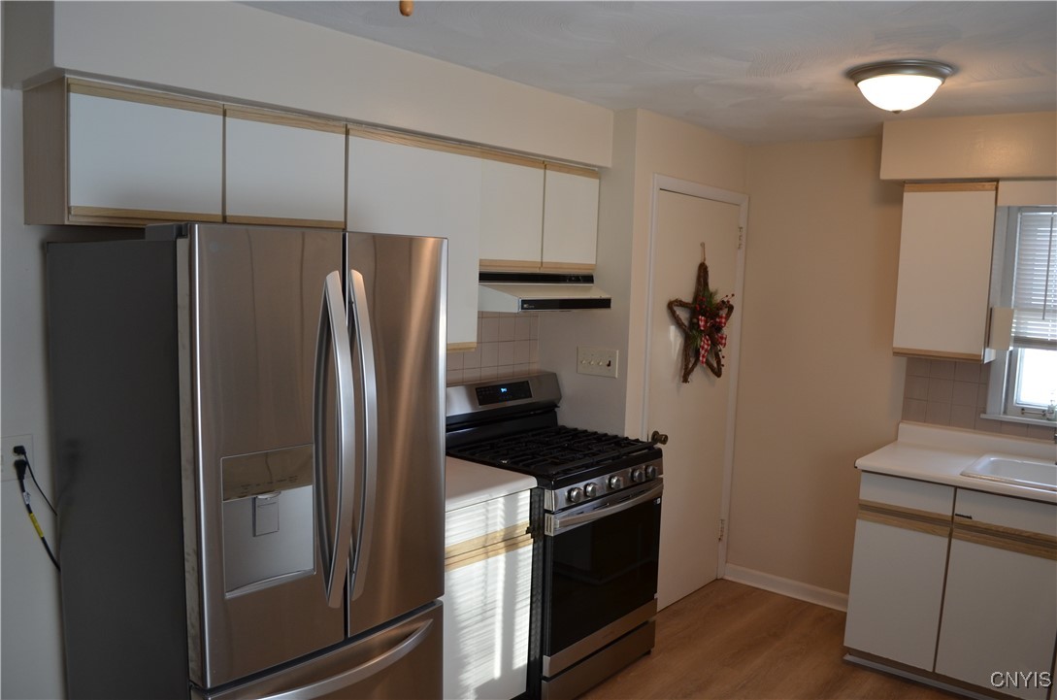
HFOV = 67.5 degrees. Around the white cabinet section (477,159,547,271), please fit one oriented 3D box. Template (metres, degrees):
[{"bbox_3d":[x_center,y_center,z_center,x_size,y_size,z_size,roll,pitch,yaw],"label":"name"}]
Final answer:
[{"bbox_3d":[-0.188,-0.552,3.219,0.334,0.451,0.369,6,8,40],"label":"white cabinet section"}]

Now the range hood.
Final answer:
[{"bbox_3d":[-0.026,-0.255,3.279,0.452,0.155,0.738,7,8,40],"label":"range hood"}]

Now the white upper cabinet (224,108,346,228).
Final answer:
[{"bbox_3d":[-0.815,-0.529,2.395,0.334,0.318,0.410,7,8,40],"label":"white upper cabinet"}]

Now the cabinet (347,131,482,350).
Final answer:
[{"bbox_3d":[-0.501,-0.358,2.798,0.334,0.731,0.600,7,8,40],"label":"cabinet"}]

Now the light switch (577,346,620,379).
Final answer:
[{"bbox_3d":[0.302,0.055,3.520,0.223,0.121,0.012,7,8,40],"label":"light switch"}]

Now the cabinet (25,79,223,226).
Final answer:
[{"bbox_3d":[-1.065,-0.491,2.087,0.334,0.347,0.410,7,8,40],"label":"cabinet"}]

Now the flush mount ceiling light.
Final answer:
[{"bbox_3d":[1.187,-0.837,2.525,0.356,0.134,0.356,7,8,40],"label":"flush mount ceiling light"}]

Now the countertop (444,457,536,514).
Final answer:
[{"bbox_3d":[-0.405,0.471,2.812,0.615,0.042,0.611,7,8,40],"label":"countertop"}]

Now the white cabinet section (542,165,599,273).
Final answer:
[{"bbox_3d":[0.060,-0.575,3.509,0.334,0.451,0.395,6,8,40],"label":"white cabinet section"}]

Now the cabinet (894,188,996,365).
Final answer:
[{"bbox_3d":[1.815,-0.331,3.381,0.371,0.740,0.313,7,8,40],"label":"cabinet"}]

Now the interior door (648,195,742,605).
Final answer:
[{"bbox_3d":[0.798,0.270,3.922,0.040,2.030,0.798,7,8,40],"label":"interior door"}]

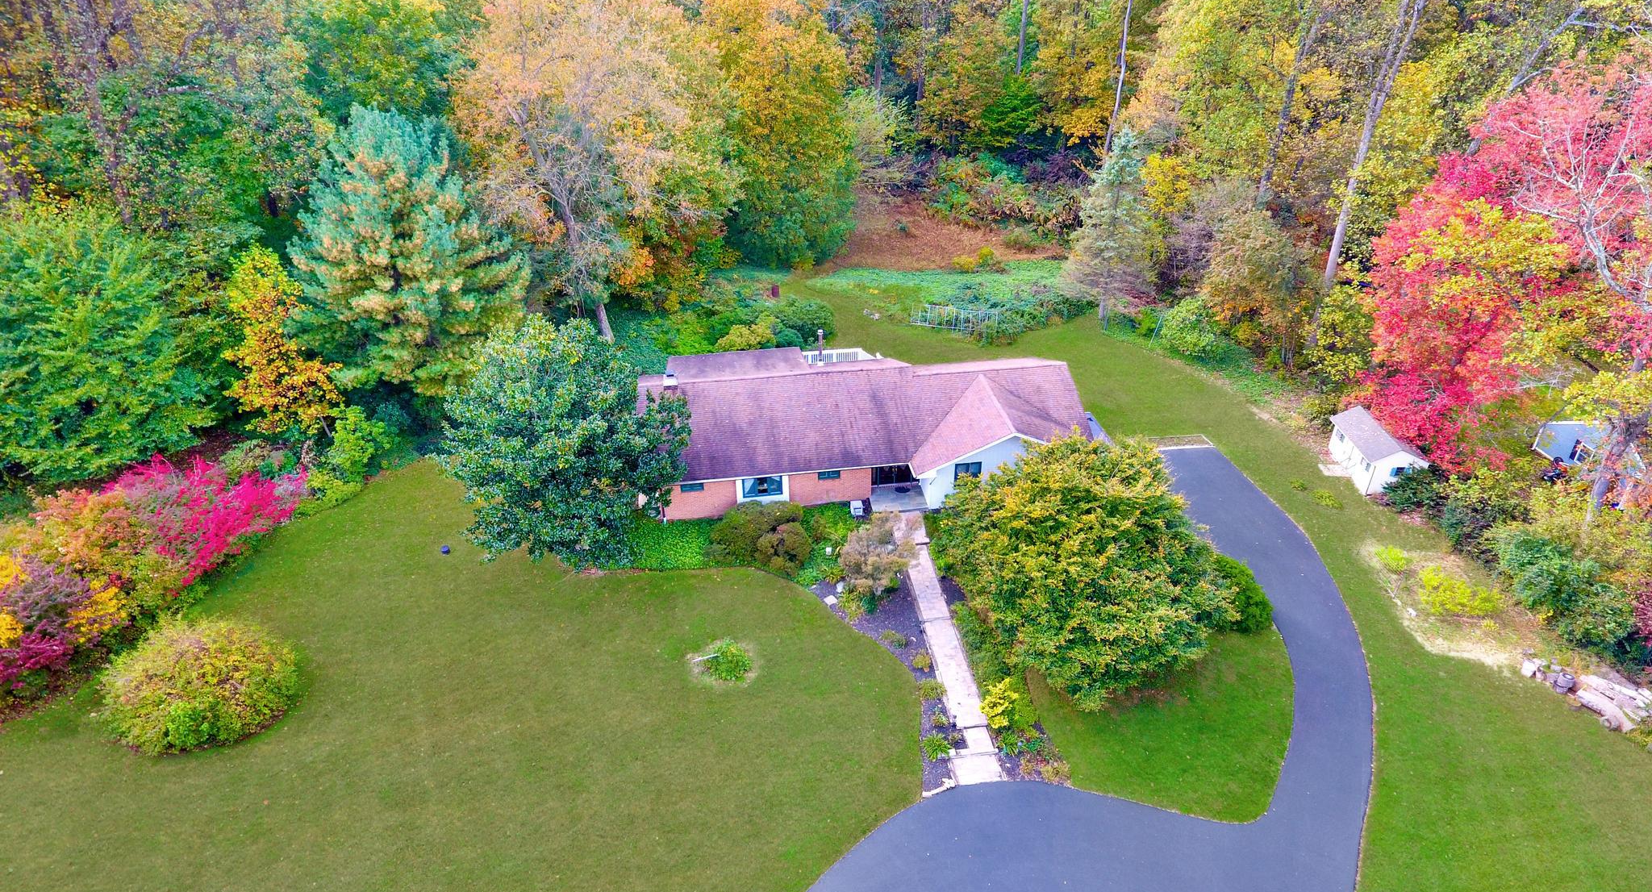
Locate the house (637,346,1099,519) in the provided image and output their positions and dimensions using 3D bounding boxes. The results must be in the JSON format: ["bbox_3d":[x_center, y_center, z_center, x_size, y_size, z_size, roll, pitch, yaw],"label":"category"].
[{"bbox_3d":[1.678,-2.334,54.807,23.900,5.400,15.600,-5,31,-7],"label":"house"}]

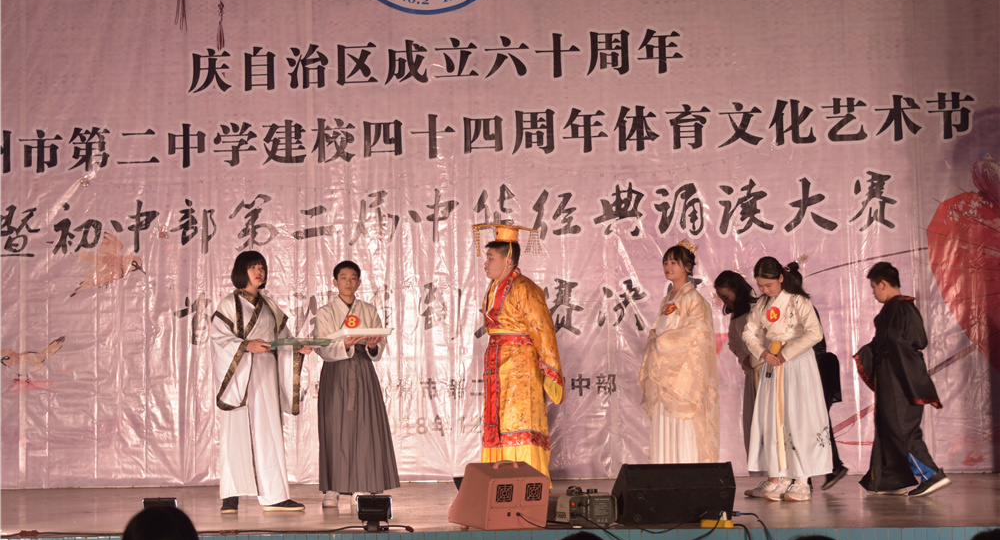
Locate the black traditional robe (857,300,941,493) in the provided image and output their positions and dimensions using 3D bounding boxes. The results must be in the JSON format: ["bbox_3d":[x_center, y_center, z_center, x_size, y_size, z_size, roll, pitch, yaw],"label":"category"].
[{"bbox_3d":[2.597,0.804,12.482,0.480,1.260,0.470,-2,-2,17],"label":"black traditional robe"}]

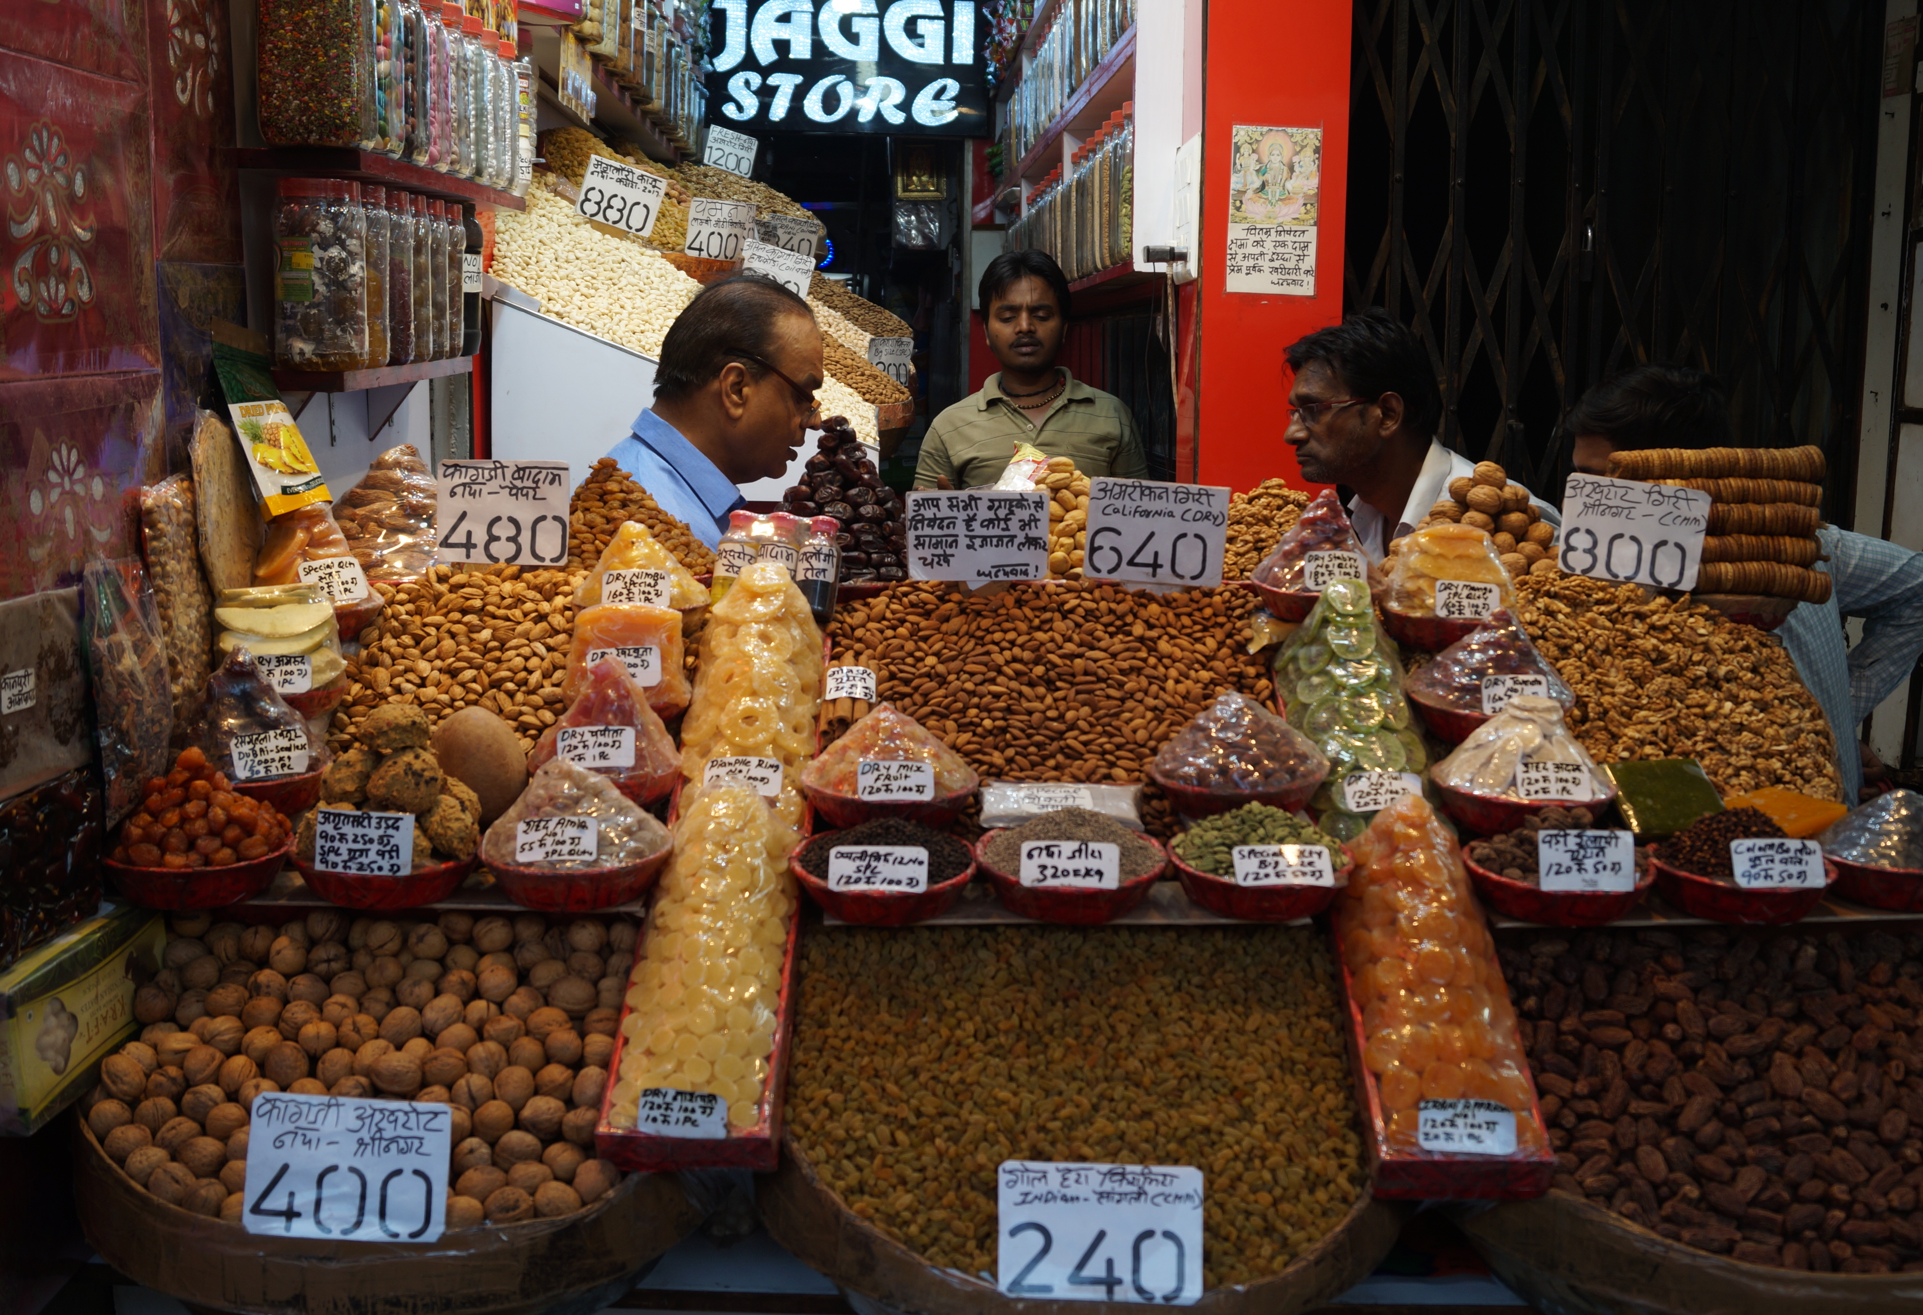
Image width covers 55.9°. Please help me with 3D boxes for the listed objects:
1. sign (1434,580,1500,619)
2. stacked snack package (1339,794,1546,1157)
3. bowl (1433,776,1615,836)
[{"bbox_3d":[0.541,-0.061,1.930,0.069,0.042,0.006,3,-18,1],"label":"sign"},{"bbox_3d":[0.405,0.282,1.562,0.130,0.090,0.320,0,50,0],"label":"stacked snack package"},{"bbox_3d":[0.557,0.148,1.794,0.177,0.046,0.177,0,9,0],"label":"bowl"}]

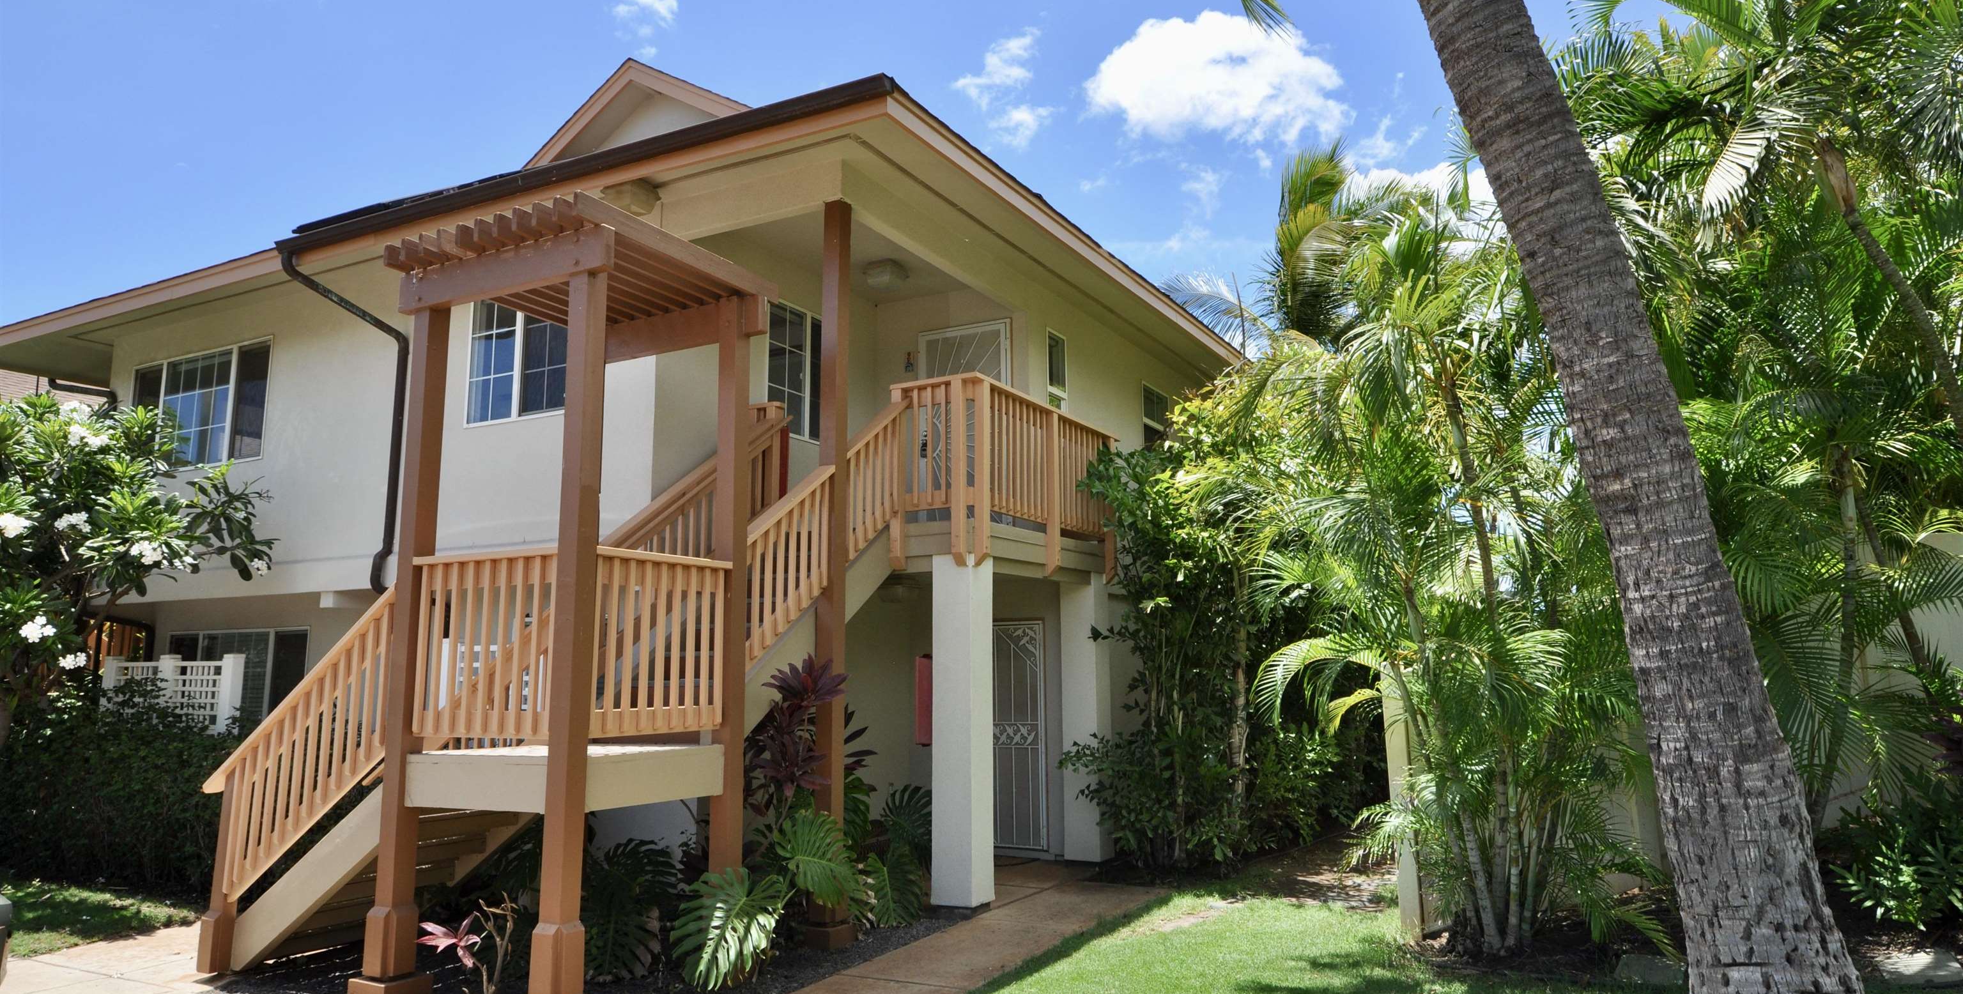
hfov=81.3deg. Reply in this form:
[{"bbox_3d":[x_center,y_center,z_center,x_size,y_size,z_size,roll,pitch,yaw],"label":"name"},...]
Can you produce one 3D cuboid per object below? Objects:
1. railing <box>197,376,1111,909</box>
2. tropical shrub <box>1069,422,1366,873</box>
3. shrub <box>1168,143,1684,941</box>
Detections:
[{"bbox_3d":[-1.770,0.854,8.742,3.468,3.590,6.038,-5,-9,27],"label":"railing"},{"bbox_3d":[2.076,1.211,10.002,2.397,3.876,2.040,-2,-8,11],"label":"tropical shrub"},{"bbox_3d":[2.806,0.480,7.176,2.754,4.539,2.550,-4,-8,21],"label":"shrub"}]

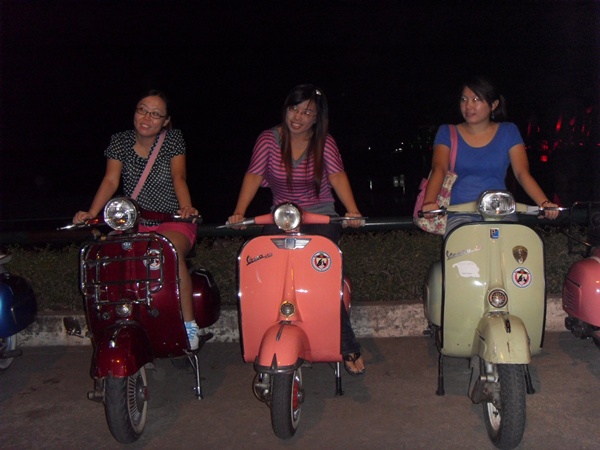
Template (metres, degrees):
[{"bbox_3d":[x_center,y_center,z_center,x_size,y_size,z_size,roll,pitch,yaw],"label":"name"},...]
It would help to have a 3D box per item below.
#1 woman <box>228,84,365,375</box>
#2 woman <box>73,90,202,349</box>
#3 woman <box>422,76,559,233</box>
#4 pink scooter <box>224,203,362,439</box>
[{"bbox_3d":[0.012,0.085,3.898,0.640,1.550,0.920,-1,4,5],"label":"woman"},{"bbox_3d":[-0.725,-0.010,3.759,0.610,1.280,0.820,-1,4,5],"label":"woman"},{"bbox_3d":[0.854,-0.043,3.709,0.610,1.320,0.820,-1,4,8],"label":"woman"},{"bbox_3d":[0.007,0.348,3.938,0.660,1.020,1.720,-1,4,5],"label":"pink scooter"}]

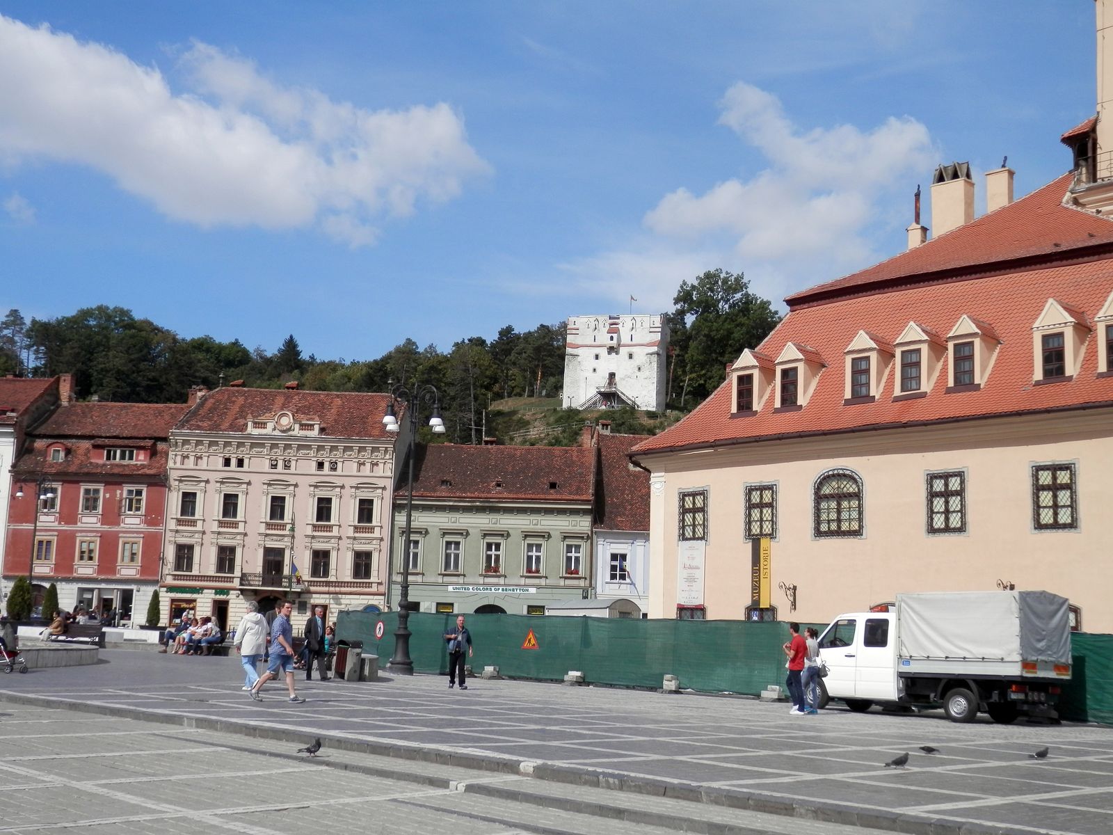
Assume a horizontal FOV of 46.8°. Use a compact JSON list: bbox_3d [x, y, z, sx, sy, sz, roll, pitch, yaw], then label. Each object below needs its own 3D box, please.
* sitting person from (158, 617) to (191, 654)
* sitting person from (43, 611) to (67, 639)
[{"bbox_3d":[-13.178,7.506,44.451,0.950,1.260,0.600,10,-13,-39],"label":"sitting person"},{"bbox_3d":[-18.911,7.885,48.393,0.850,1.260,0.550,9,-12,-36],"label":"sitting person"}]

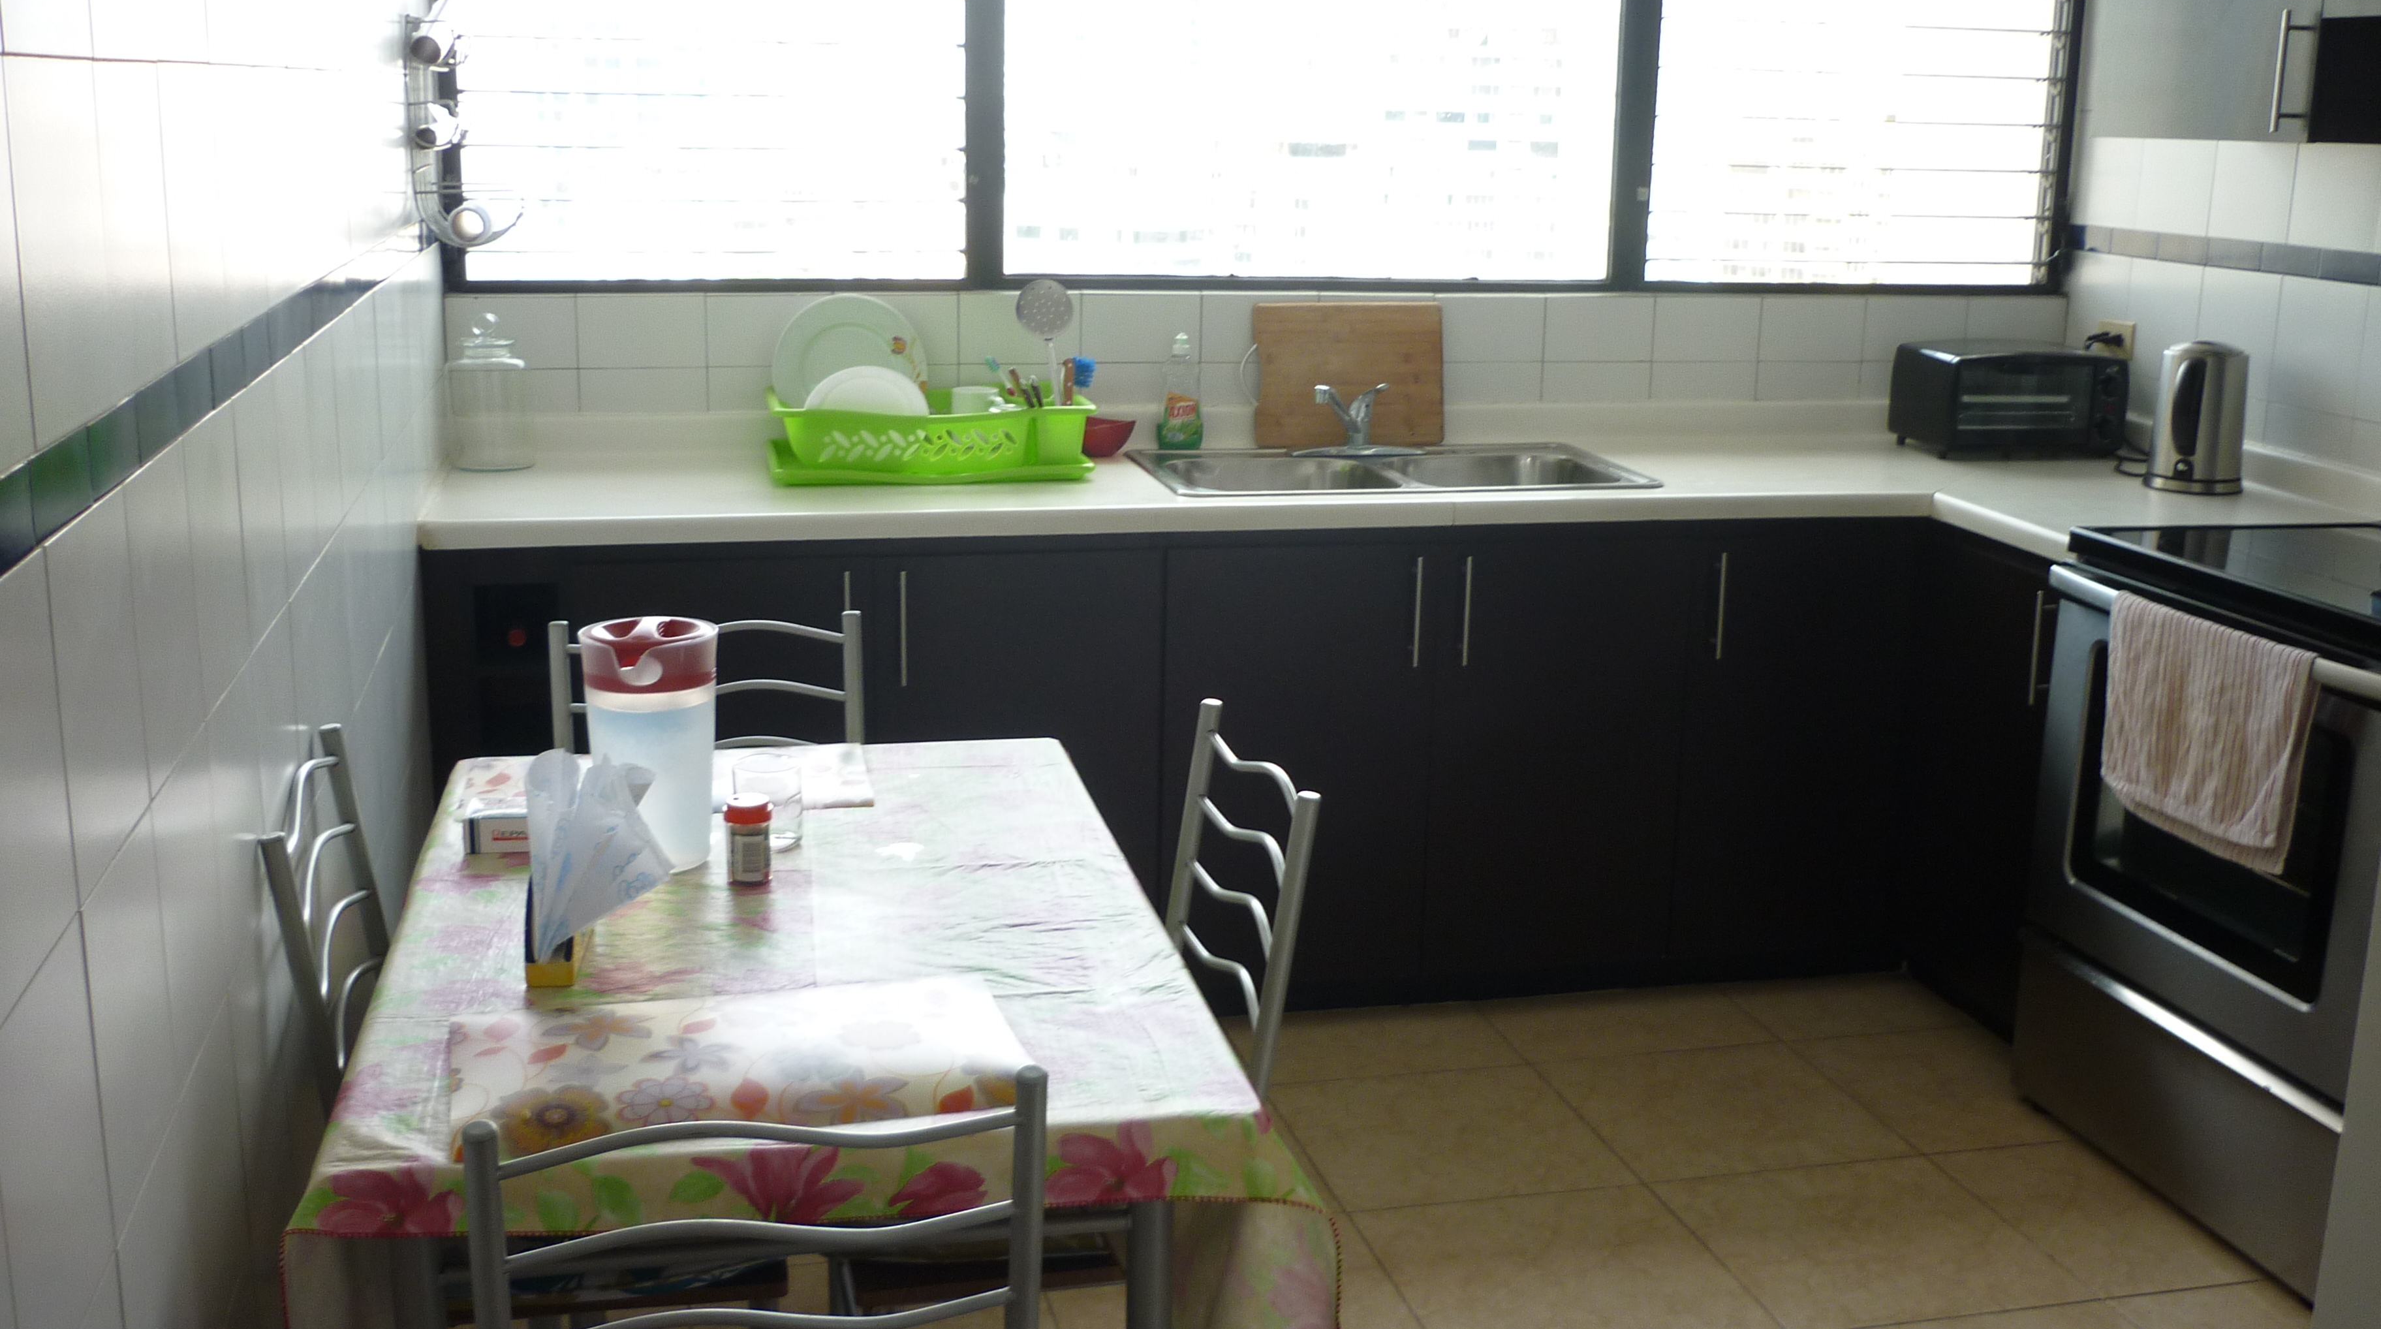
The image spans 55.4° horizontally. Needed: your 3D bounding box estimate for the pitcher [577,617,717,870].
[{"bbox_3d":[-0.531,0.077,2.236,0.132,0.225,0.136,1,14,0],"label":"pitcher"}]

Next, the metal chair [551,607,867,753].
[{"bbox_3d":[-0.570,0.421,2.764,0.400,0.885,0.460,-2,14,-12],"label":"metal chair"}]

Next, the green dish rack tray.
[{"bbox_3d":[-0.438,-0.383,3.771,0.520,0.130,0.320,-2,14,-14],"label":"green dish rack tray"}]

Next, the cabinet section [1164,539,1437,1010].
[{"bbox_3d":[0.107,0.137,3.986,0.451,0.836,0.580,-2,14,-13],"label":"cabinet section"}]

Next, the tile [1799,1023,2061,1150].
[{"bbox_3d":[1.248,0.673,3.620,0.437,0.010,0.437,-2,14,-13],"label":"tile"}]

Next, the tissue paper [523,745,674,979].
[{"bbox_3d":[-0.507,0.171,1.948,0.119,0.191,0.089,-2,14,-13],"label":"tissue paper"}]

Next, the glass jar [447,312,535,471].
[{"bbox_3d":[-1.145,-0.447,3.704,0.130,0.250,0.130,-2,14,-13],"label":"glass jar"}]

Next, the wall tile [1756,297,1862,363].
[{"bbox_3d":[1.197,-0.643,4.368,0.216,0.123,0.010,-2,14,-13],"label":"wall tile"}]

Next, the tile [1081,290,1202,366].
[{"bbox_3d":[-0.089,-0.602,4.071,0.217,0.127,0.010,-2,14,-13],"label":"tile"}]

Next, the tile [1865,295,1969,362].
[{"bbox_3d":[1.412,-0.650,4.419,0.220,0.124,0.010,-2,14,-13],"label":"tile"}]

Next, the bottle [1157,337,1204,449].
[{"bbox_3d":[-0.015,-0.486,4.064,0.075,0.209,0.050,-2,14,-14],"label":"bottle"}]

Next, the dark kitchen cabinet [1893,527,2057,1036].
[{"bbox_3d":[1.625,0.196,3.892,0.600,0.857,0.436,-2,14,-12],"label":"dark kitchen cabinet"}]

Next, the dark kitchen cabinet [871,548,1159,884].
[{"bbox_3d":[-0.328,0.123,3.824,0.453,0.750,0.540,-2,14,-13],"label":"dark kitchen cabinet"}]

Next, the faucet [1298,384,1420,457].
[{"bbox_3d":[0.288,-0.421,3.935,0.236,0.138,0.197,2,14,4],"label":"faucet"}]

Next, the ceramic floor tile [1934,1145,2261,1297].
[{"bbox_3d":[1.355,0.776,3.213,0.437,0.010,0.437,-2,14,-13],"label":"ceramic floor tile"}]

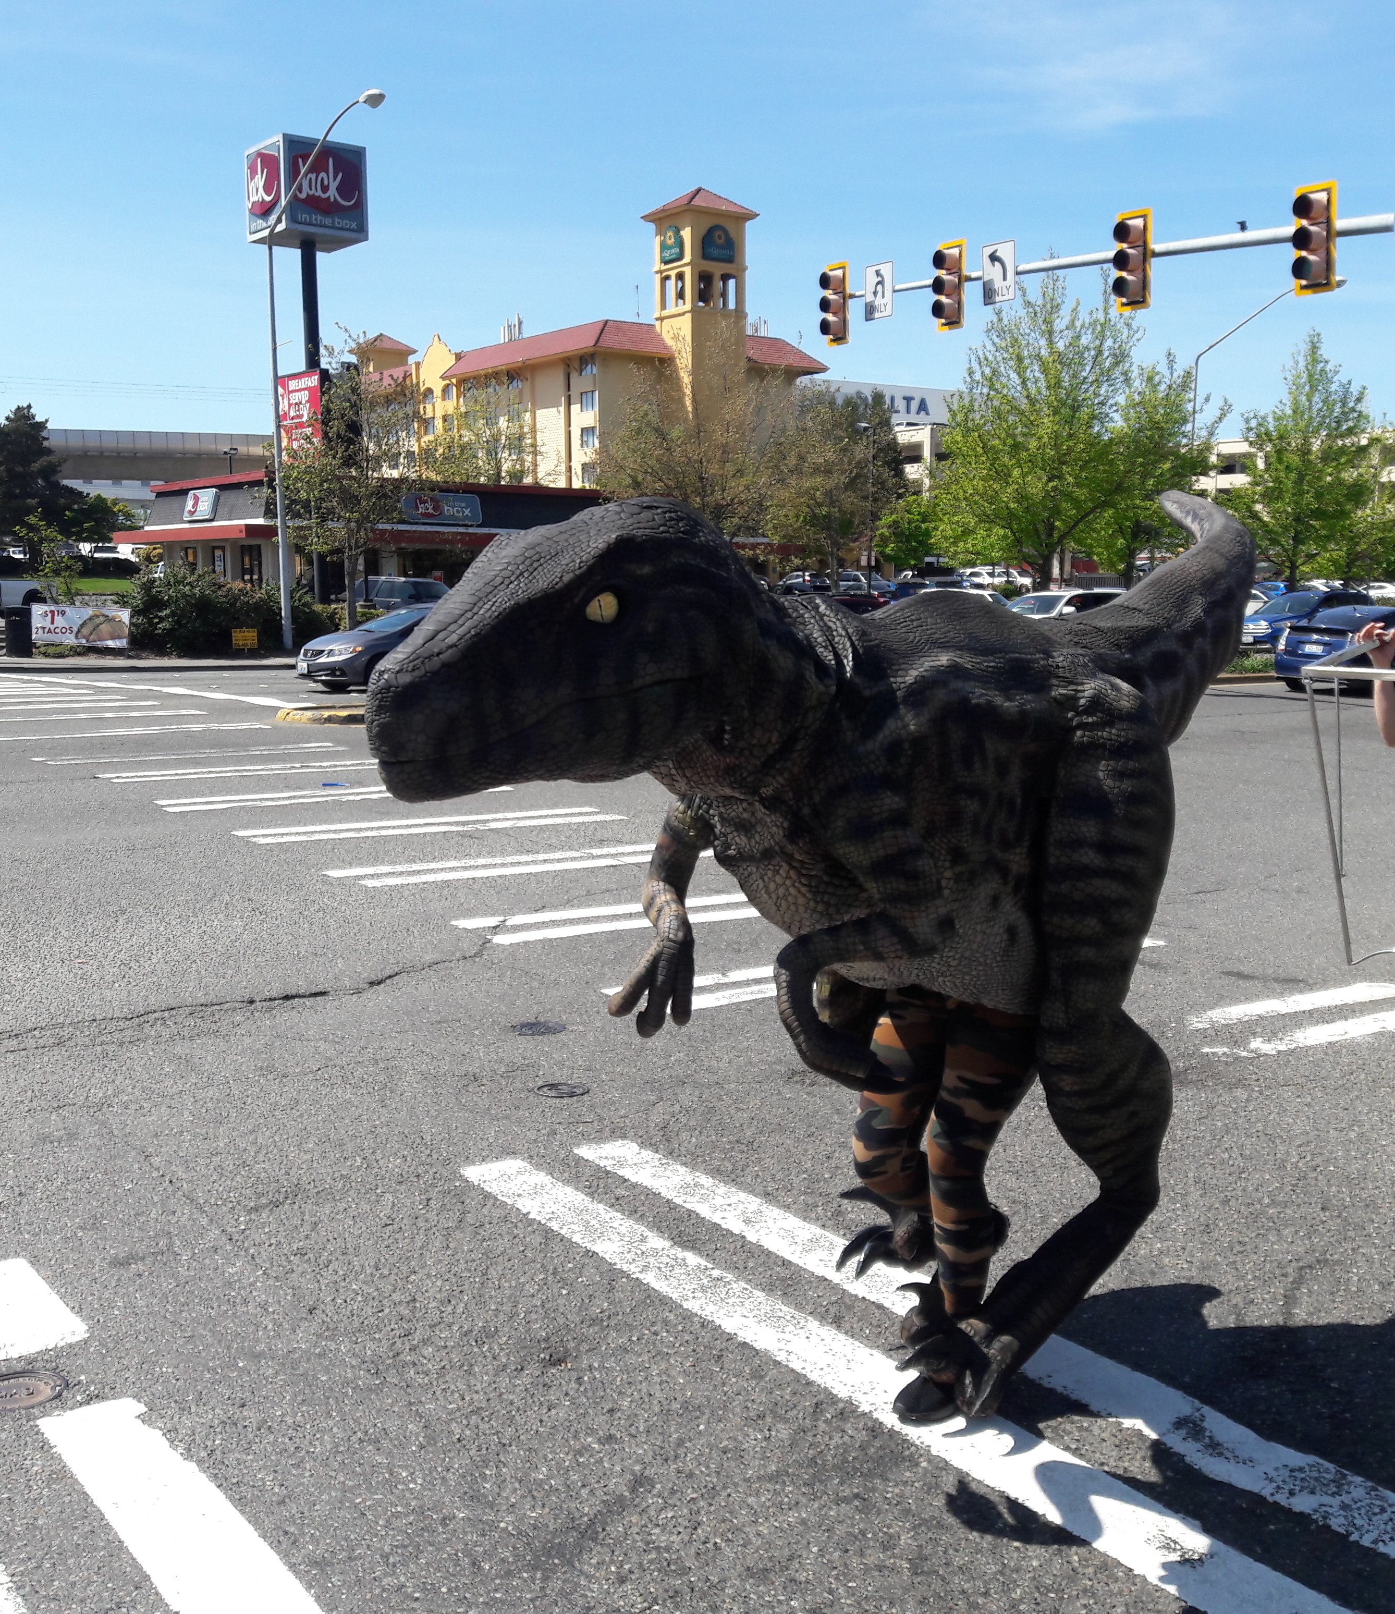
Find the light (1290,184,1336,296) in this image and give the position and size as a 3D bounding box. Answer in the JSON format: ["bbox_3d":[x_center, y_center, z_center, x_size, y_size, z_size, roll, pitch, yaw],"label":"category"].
[{"bbox_3d":[7.560,-6.980,21.406,0.400,1.310,0.600,-5,8,-33],"label":"light"}]

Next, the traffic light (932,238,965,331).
[{"bbox_3d":[3.846,-7.987,26.702,0.400,1.310,0.600,-5,8,-33],"label":"traffic light"}]

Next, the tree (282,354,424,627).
[{"bbox_3d":[-8.975,-7.997,45.000,3.900,7.400,3.900,0,7,0],"label":"tree"}]

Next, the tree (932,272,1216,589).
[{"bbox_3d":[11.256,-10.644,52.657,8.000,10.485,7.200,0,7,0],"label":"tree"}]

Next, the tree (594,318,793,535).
[{"bbox_3d":[0.047,-8.702,46.514,5.300,8.206,5.000,0,7,0],"label":"tree"}]

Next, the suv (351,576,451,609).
[{"bbox_3d":[-8.600,-6.236,54.250,1.880,1.800,4.850,-7,10,-44],"label":"suv"}]

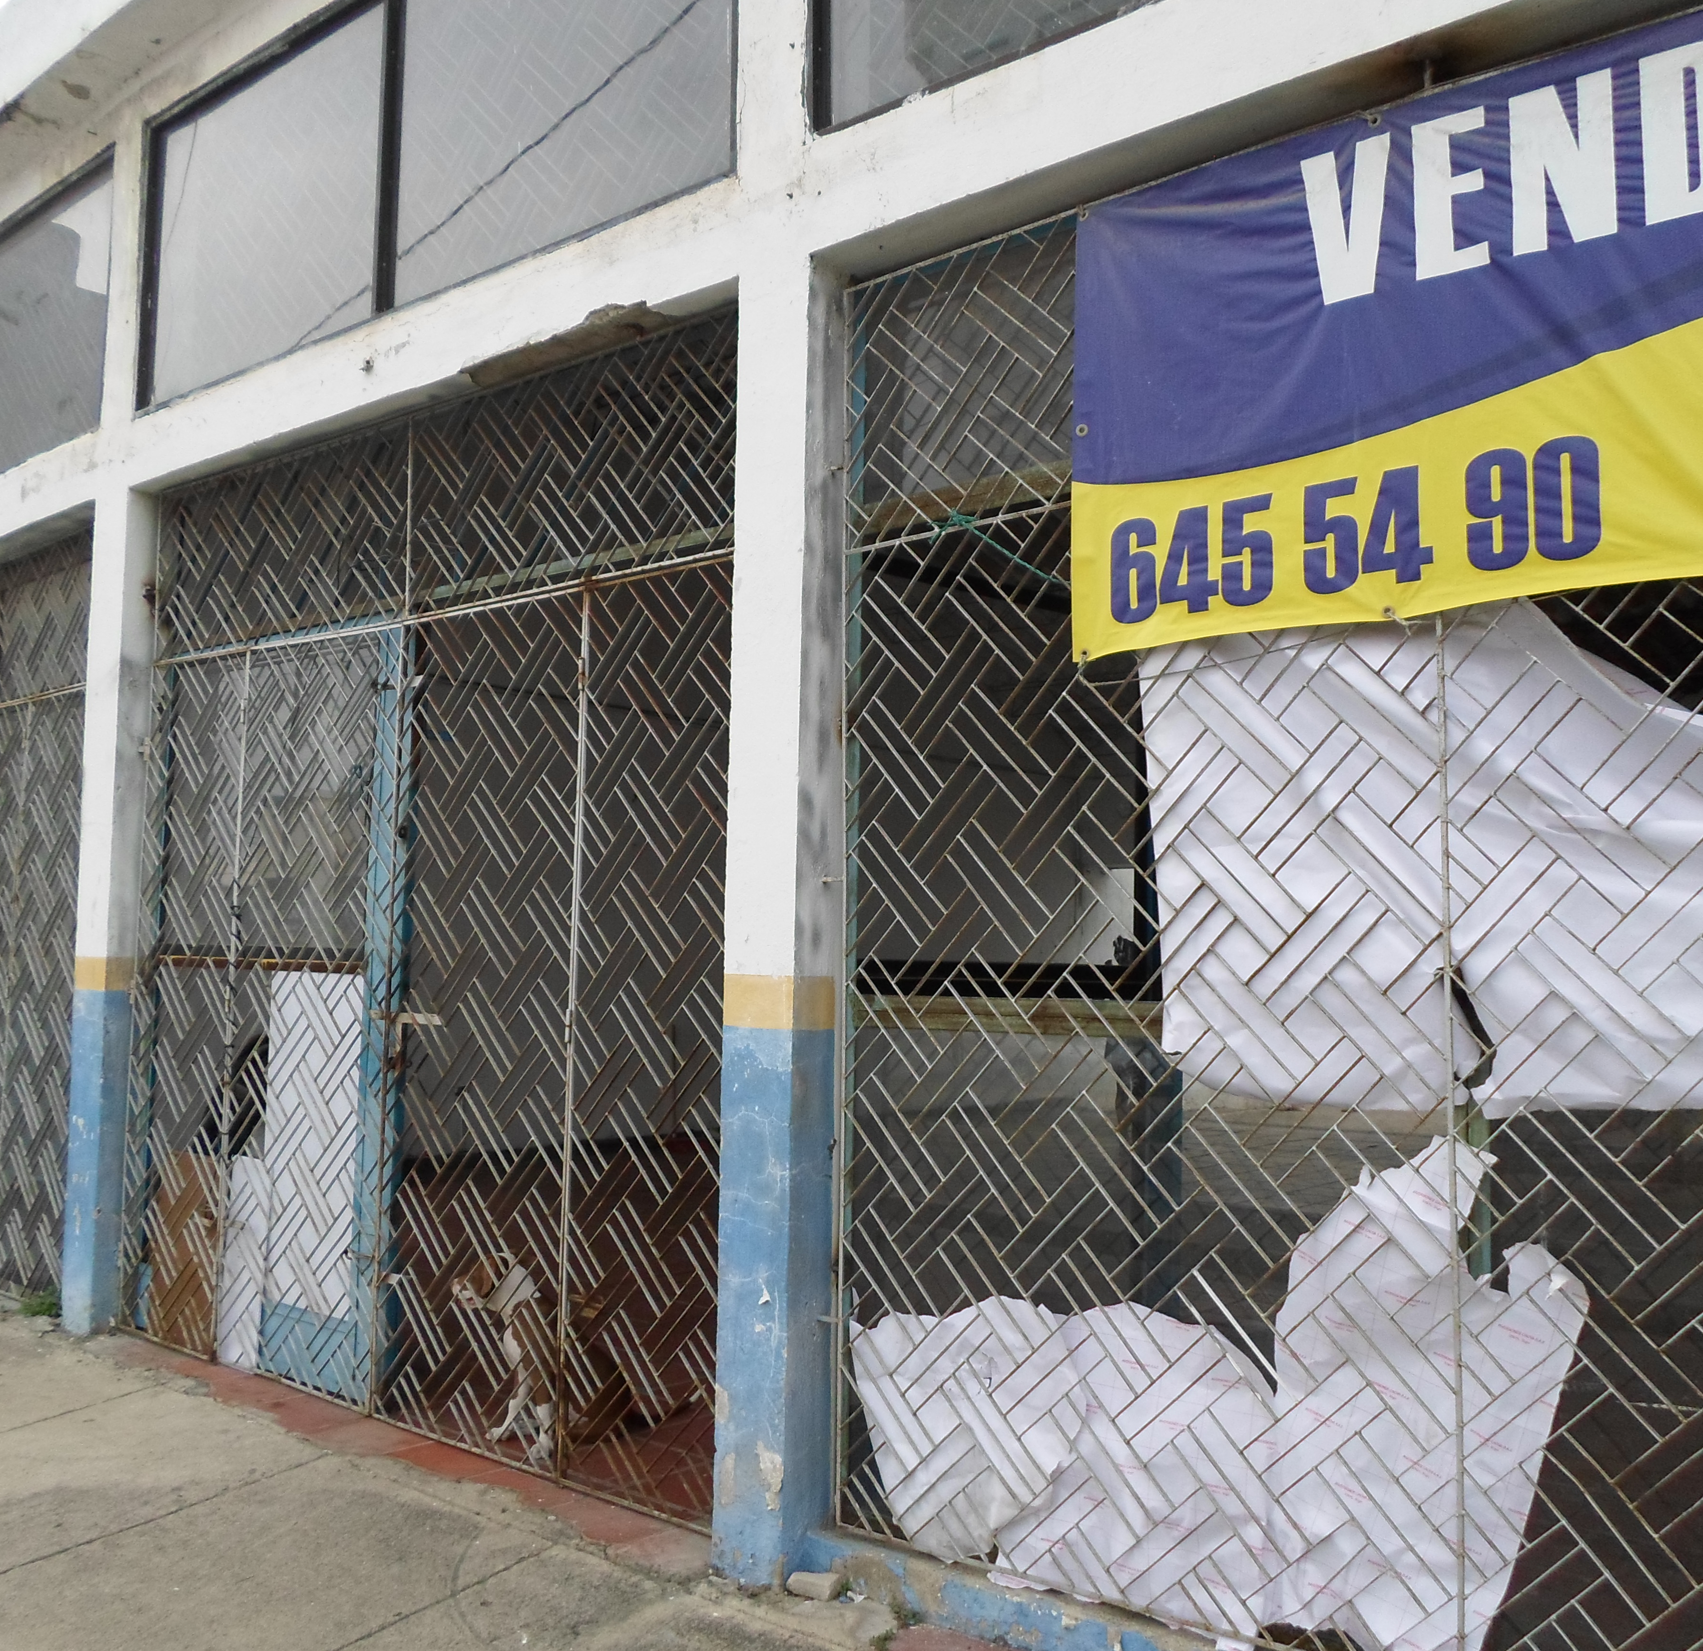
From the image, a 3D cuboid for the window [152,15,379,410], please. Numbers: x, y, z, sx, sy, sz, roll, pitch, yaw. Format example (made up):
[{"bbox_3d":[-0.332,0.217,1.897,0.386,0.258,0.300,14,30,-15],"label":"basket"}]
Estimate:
[{"bbox_3d":[-2.043,-2.097,5.481,1.404,1.021,0.059,-3,-6,39],"label":"window"}]

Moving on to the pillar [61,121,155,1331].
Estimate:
[{"bbox_3d":[-2.649,-0.419,5.851,0.232,4.406,0.200,-3,-6,39],"label":"pillar"}]

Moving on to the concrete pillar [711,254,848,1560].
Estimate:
[{"bbox_3d":[-0.147,0.174,3.740,0.216,3.010,0.200,-3,-6,39],"label":"concrete pillar"}]

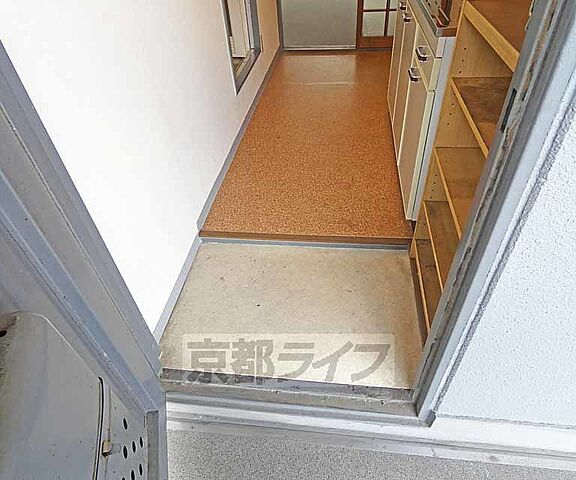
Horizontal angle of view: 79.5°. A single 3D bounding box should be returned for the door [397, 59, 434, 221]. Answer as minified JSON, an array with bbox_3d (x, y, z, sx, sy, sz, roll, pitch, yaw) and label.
[{"bbox_3d":[0.493,-0.401,1.363,0.022,0.500,0.399,2,43,10],"label":"door"}]

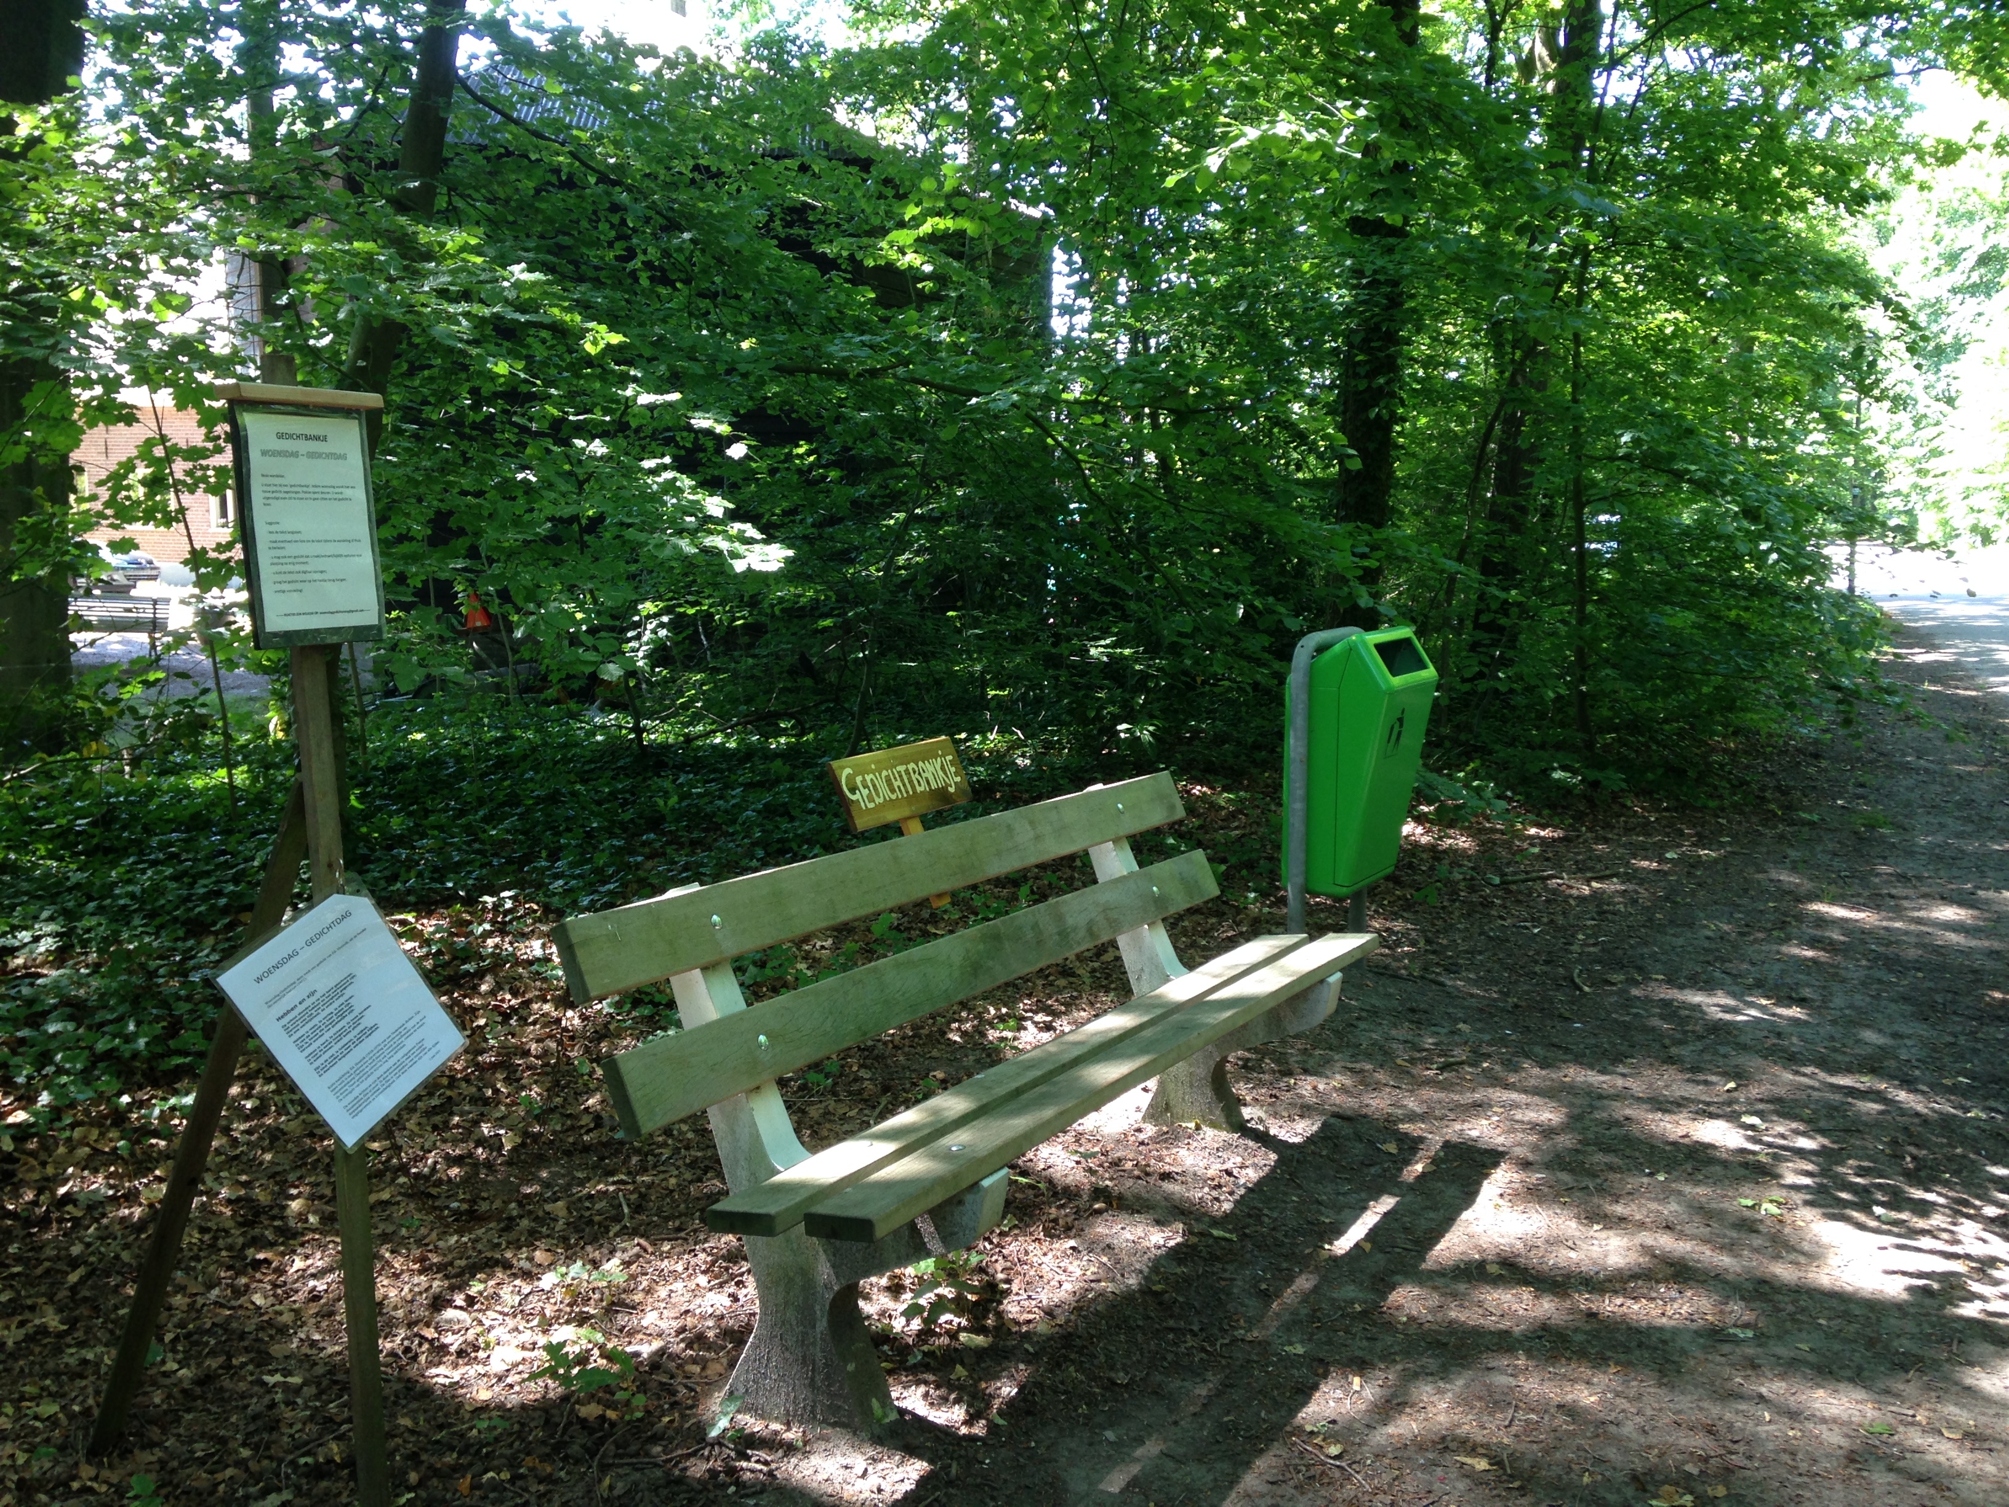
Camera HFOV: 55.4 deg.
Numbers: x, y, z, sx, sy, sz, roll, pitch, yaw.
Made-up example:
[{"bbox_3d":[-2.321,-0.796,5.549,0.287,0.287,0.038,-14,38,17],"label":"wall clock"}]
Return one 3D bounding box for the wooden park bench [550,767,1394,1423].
[{"bbox_3d":[0.097,0.566,3.680,0.593,0.863,2.160,1,6,29],"label":"wooden park bench"}]

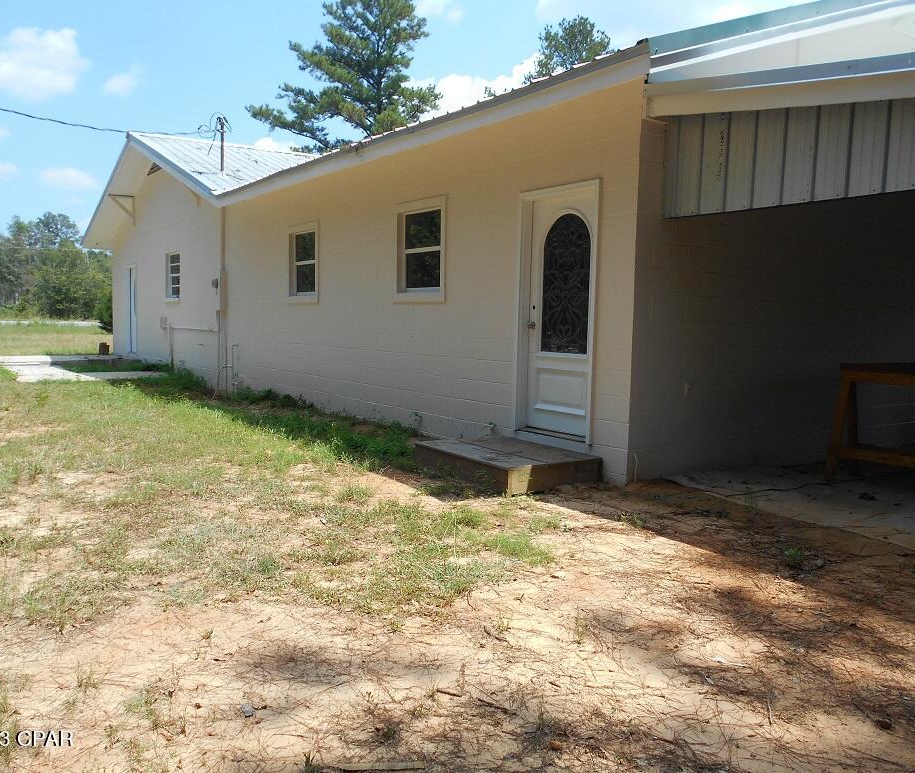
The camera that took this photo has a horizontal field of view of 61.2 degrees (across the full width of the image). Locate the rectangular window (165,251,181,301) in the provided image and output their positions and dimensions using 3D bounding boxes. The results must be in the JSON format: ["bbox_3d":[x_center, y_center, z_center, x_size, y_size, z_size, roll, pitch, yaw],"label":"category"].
[{"bbox_3d":[-5.722,-2.209,15.678,0.120,0.990,0.950,-2,6,-37],"label":"rectangular window"}]

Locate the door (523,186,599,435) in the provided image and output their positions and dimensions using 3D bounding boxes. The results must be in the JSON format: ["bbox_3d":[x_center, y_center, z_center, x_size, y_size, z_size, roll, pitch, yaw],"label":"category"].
[{"bbox_3d":[0.861,-0.610,6.657,0.110,2.090,0.920,-2,6,-37],"label":"door"}]

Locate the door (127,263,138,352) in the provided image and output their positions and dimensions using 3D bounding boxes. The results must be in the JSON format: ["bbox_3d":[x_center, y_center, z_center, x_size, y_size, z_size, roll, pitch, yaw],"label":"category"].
[{"bbox_3d":[-7.651,-1.804,18.299,0.110,2.060,0.960,-2,6,-37],"label":"door"}]

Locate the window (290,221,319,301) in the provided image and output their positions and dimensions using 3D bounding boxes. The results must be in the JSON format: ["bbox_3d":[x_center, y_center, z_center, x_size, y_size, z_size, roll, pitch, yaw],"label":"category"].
[{"bbox_3d":[-2.047,-1.651,10.478,0.110,1.020,0.930,-2,6,-37],"label":"window"}]

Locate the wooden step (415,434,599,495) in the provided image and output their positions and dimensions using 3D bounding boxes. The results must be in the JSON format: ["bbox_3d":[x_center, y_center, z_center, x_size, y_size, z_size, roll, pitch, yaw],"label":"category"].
[{"bbox_3d":[0.368,0.632,6.495,0.970,0.185,1.390,-2,6,-37],"label":"wooden step"}]

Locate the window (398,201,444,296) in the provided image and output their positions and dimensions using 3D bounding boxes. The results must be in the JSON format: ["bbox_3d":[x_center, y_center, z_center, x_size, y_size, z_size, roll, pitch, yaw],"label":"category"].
[{"bbox_3d":[-0.365,-1.424,8.238,0.110,1.020,0.930,-2,6,-37],"label":"window"}]

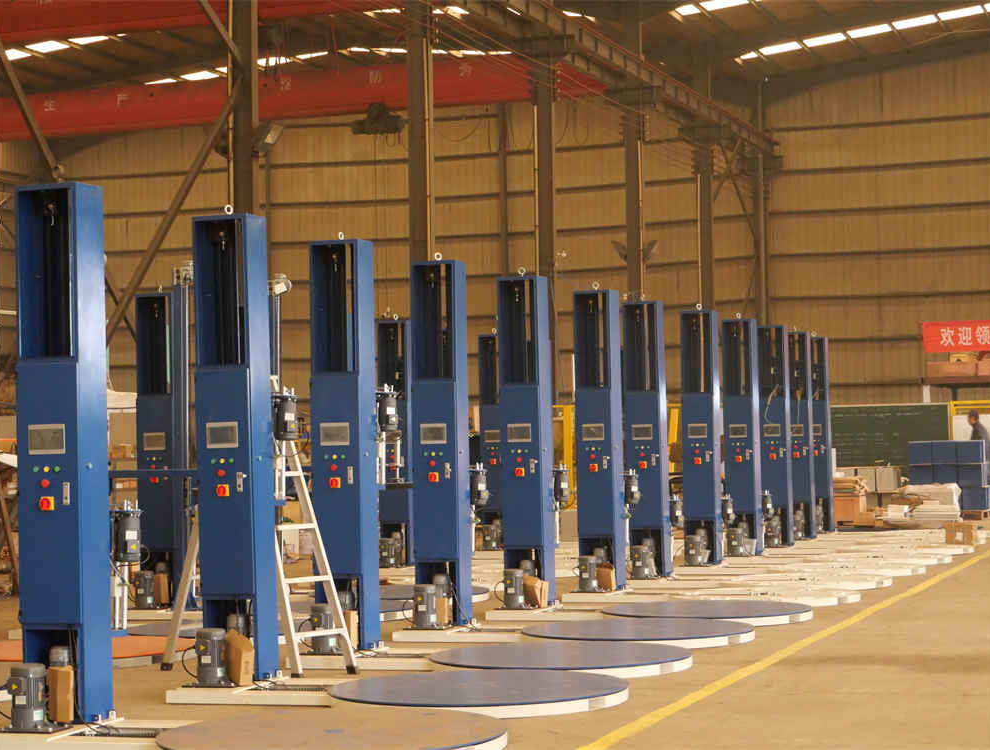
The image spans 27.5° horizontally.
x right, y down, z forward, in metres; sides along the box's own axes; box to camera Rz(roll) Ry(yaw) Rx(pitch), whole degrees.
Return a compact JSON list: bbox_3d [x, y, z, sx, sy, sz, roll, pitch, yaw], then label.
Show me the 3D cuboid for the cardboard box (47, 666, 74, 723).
[{"bbox_3d":[-2.147,1.589,10.021,0.135,0.255,0.065,-3,-2,32],"label":"cardboard box"}]

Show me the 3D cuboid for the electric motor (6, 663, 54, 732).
[{"bbox_3d":[-2.278,1.562,9.851,0.165,0.315,0.185,-2,-2,22],"label":"electric motor"}]

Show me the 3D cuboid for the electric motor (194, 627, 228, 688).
[{"bbox_3d":[-1.600,1.599,11.414,0.169,0.308,0.199,-2,-2,22],"label":"electric motor"}]

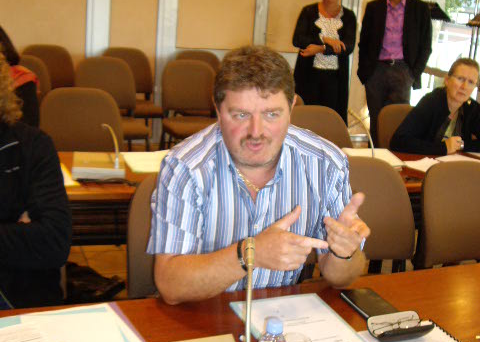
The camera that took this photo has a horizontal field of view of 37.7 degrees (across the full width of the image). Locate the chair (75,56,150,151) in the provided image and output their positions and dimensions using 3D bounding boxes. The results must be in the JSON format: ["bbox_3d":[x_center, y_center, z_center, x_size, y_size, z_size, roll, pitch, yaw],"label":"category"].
[{"bbox_3d":[-0.975,-0.394,5.318,0.470,0.870,0.540,-2,15,-21],"label":"chair"}]

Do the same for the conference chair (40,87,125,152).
[{"bbox_3d":[-0.809,0.046,3.707,0.490,0.900,0.570,-1,15,-21],"label":"conference chair"}]

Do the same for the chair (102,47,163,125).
[{"bbox_3d":[-0.975,-0.643,6.380,0.490,0.900,0.570,-1,15,-21],"label":"chair"}]

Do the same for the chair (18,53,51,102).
[{"bbox_3d":[-1.540,-0.354,5.016,0.470,0.870,0.540,-2,15,-21],"label":"chair"}]

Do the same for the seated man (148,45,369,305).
[{"bbox_3d":[-0.038,0.327,1.918,0.560,1.340,0.800,1,14,-11],"label":"seated man"}]

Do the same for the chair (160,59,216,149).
[{"bbox_3d":[-0.358,-0.435,5.771,0.490,0.900,0.570,-1,15,-21],"label":"chair"}]

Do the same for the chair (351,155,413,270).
[{"bbox_3d":[0.529,0.450,2.470,0.490,0.900,0.570,-1,15,-21],"label":"chair"}]

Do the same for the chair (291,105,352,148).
[{"bbox_3d":[0.441,0.148,3.583,0.470,0.870,0.540,-1,15,-18],"label":"chair"}]

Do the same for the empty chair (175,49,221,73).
[{"bbox_3d":[-0.328,-0.635,6.422,0.470,0.870,0.540,-2,15,-21],"label":"empty chair"}]

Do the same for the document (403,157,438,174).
[{"bbox_3d":[0.898,-0.028,3.304,0.210,0.012,0.297,-1,15,-21],"label":"document"}]

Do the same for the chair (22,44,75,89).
[{"bbox_3d":[-1.598,-0.607,5.980,0.470,0.870,0.540,-2,15,-21],"label":"chair"}]

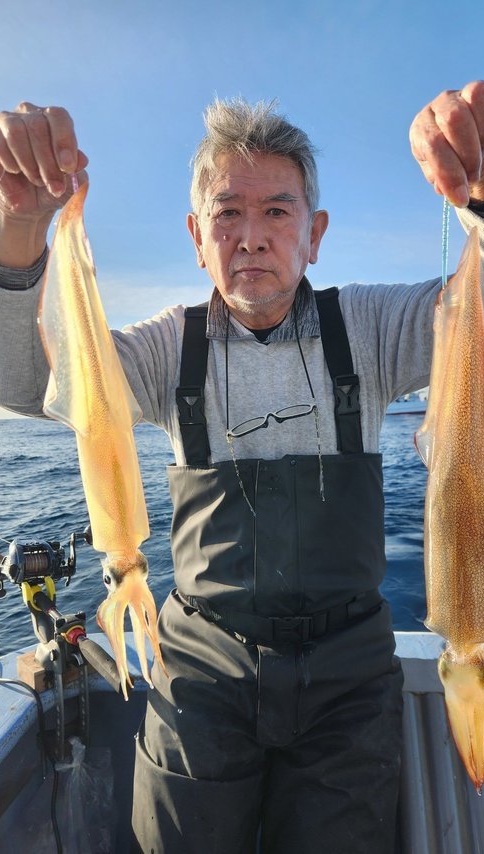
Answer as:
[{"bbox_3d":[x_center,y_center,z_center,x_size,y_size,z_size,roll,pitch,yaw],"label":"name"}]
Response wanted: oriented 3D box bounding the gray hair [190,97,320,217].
[{"bbox_3d":[0.018,-0.370,0.855,0.188,0.190,0.215,1,8,4],"label":"gray hair"}]

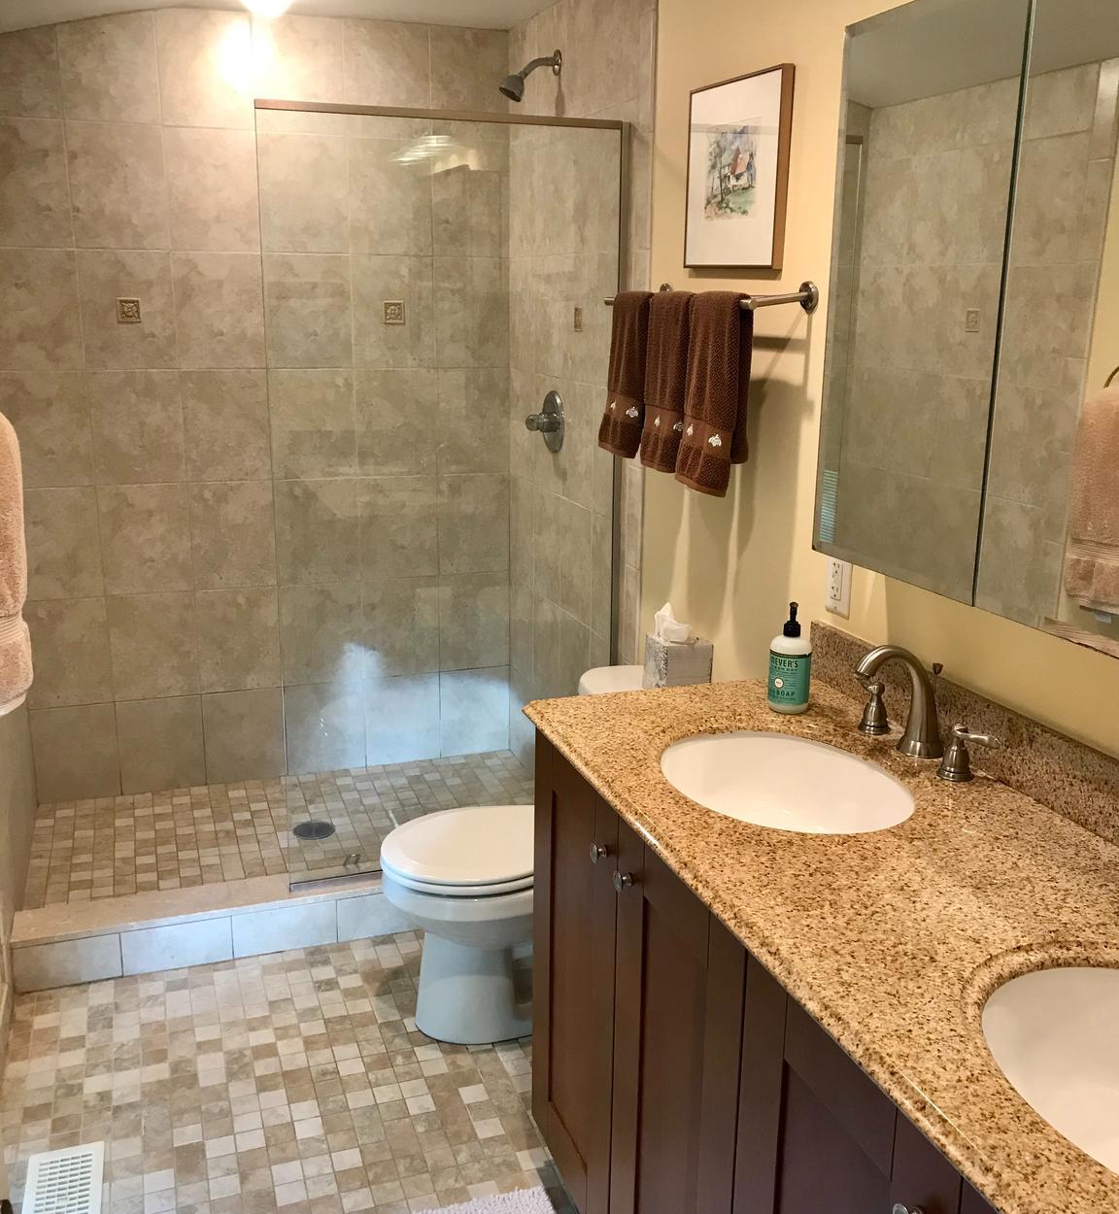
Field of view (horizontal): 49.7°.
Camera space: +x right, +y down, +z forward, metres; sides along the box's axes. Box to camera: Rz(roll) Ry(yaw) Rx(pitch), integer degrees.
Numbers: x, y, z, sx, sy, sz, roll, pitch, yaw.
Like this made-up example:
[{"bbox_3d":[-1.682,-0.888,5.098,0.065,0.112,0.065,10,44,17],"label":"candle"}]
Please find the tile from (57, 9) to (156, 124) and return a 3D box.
[{"bbox_3d":[-1.206,-1.447,3.233,0.249,0.283,0.012,-5,15,-19],"label":"tile"}]

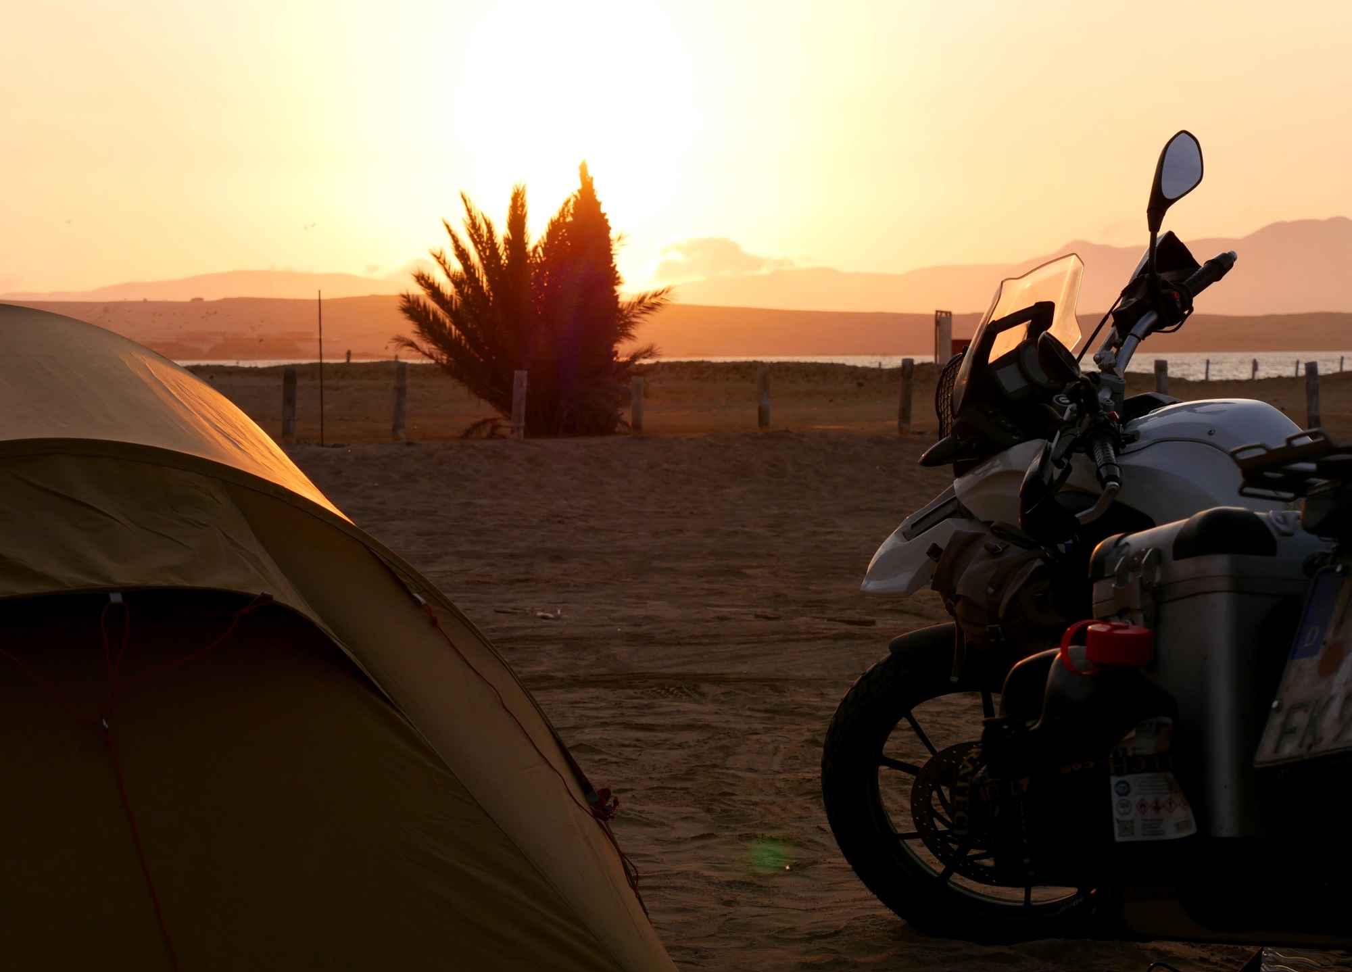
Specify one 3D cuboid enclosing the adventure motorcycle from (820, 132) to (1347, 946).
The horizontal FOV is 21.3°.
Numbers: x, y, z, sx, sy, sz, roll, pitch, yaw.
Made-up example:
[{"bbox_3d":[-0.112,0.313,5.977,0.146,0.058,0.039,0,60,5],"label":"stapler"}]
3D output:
[{"bbox_3d":[1.031,0.196,5.926,0.930,1.420,2.200,-11,8,-36],"label":"adventure motorcycle"}]

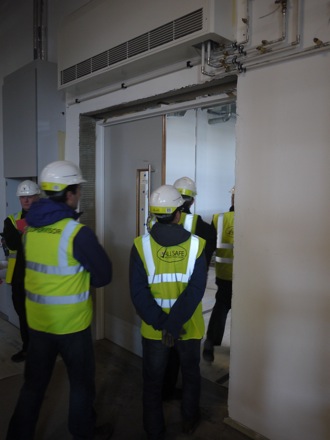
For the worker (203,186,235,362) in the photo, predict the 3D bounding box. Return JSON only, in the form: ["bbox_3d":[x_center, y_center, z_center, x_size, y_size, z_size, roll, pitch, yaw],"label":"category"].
[{"bbox_3d":[0.717,0.488,3.617,0.550,1.782,0.570,2,5,14],"label":"worker"}]

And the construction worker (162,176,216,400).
[{"bbox_3d":[0.150,0.547,2.884,0.560,1.783,0.460,4,6,30],"label":"construction worker"}]

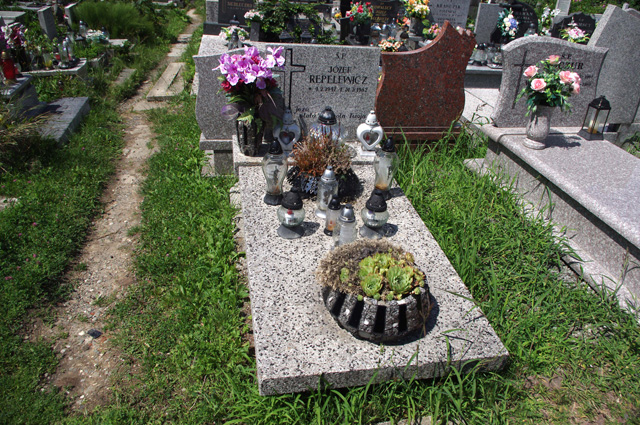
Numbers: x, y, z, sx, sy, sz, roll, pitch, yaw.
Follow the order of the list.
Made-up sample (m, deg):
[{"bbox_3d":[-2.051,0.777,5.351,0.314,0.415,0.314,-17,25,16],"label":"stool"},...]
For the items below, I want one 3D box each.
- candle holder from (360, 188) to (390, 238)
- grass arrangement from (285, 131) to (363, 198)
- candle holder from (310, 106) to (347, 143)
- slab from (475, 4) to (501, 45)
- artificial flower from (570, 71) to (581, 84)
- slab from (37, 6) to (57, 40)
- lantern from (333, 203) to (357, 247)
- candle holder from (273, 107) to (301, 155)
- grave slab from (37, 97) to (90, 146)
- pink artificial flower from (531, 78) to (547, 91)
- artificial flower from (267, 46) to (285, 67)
[{"bbox_3d":[0.276,-0.001,2.401,0.138,0.240,0.138,-2,33,-11],"label":"candle holder"},{"bbox_3d":[0.011,-0.296,2.766,0.380,0.311,0.350,-2,33,-11],"label":"grass arrangement"},{"bbox_3d":[0.037,-0.451,2.688,0.190,0.280,0.190,-2,33,-12],"label":"candle holder"},{"bbox_3d":[1.704,-1.810,4.698,0.280,0.425,0.070,-2,32,-11],"label":"slab"},{"bbox_3d":[1.650,-0.870,3.089,0.075,0.090,0.075,6,24,41],"label":"artificial flower"},{"bbox_3d":[-3.452,-2.350,6.117,0.070,0.460,0.460,-3,31,-14],"label":"slab"},{"bbox_3d":[0.110,0.059,2.084,0.092,0.226,0.092,-2,30,-10],"label":"lantern"},{"bbox_3d":[-0.195,-0.508,3.030,0.168,0.298,0.100,-2,33,-11],"label":"candle holder"},{"bbox_3d":[-2.104,-0.679,3.649,0.460,0.120,0.920,-2,31,-12],"label":"grave slab"},{"bbox_3d":[1.325,-0.776,2.905,0.097,0.079,0.070,17,34,20],"label":"pink artificial flower"},{"bbox_3d":[-0.240,-0.838,2.582,0.100,0.105,0.060,-5,13,-16],"label":"artificial flower"}]

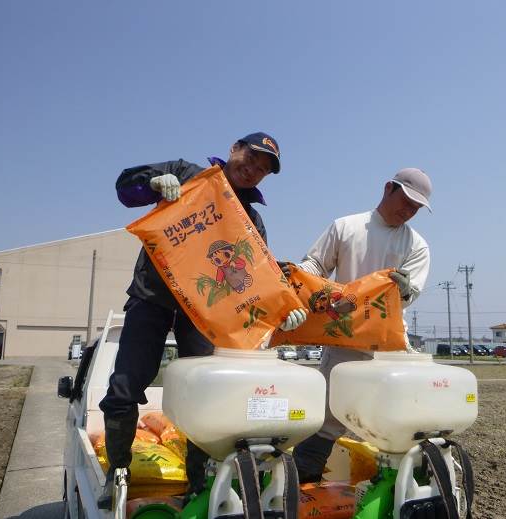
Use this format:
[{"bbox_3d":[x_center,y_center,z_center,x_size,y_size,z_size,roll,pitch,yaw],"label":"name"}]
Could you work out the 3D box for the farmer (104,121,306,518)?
[{"bbox_3d":[-0.209,0.207,2.188,0.800,1.620,0.600,4,-10,-17],"label":"farmer"}]

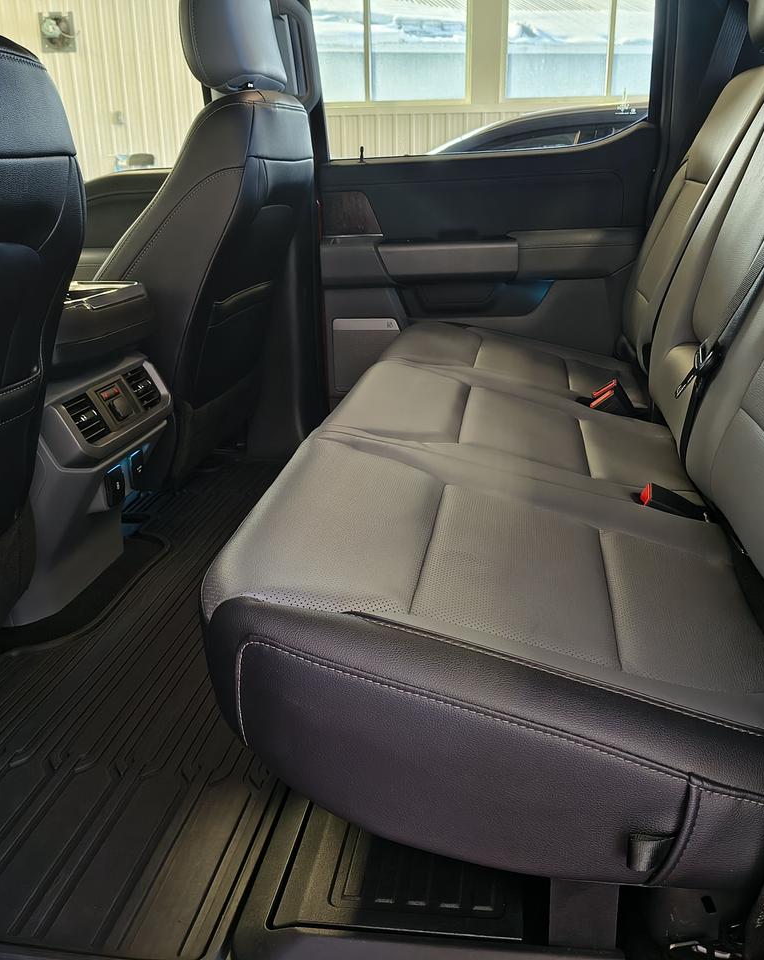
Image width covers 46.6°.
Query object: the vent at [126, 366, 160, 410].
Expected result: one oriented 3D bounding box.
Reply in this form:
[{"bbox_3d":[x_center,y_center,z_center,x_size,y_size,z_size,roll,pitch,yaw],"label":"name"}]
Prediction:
[{"bbox_3d":[-0.460,-0.171,1.683,0.026,0.074,0.068,-25,14,17],"label":"vent"}]

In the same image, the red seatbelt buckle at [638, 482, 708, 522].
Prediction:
[{"bbox_3d":[0.403,0.035,1.222,0.098,0.025,0.042,27,28,-1],"label":"red seatbelt buckle"}]

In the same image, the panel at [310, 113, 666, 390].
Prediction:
[{"bbox_3d":[0.239,-0.512,2.164,0.807,0.665,0.120,2,20,8],"label":"panel"}]

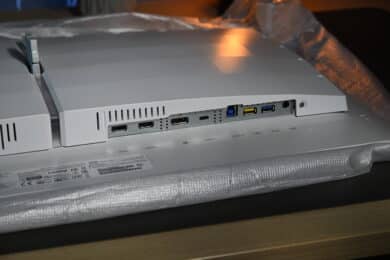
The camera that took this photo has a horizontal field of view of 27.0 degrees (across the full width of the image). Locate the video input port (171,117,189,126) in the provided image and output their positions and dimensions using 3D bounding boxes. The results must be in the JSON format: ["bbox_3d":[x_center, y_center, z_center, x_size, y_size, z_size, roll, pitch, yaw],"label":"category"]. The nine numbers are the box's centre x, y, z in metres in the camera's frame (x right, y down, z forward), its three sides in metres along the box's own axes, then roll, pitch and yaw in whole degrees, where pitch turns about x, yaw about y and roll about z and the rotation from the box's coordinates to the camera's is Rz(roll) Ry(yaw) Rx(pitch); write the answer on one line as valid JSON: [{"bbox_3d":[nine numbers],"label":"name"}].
[{"bbox_3d":[-0.015,-0.009,0.733,0.017,0.006,0.008,-7,21,-15],"label":"video input port"}]

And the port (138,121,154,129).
[{"bbox_3d":[-0.044,-0.006,0.724,0.015,0.005,0.008,-7,21,-15],"label":"port"}]

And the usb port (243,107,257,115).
[{"bbox_3d":[0.049,-0.019,0.750,0.013,0.006,0.009,-7,21,-15],"label":"usb port"}]

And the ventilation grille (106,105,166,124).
[{"bbox_3d":[-0.051,-0.014,0.707,0.051,0.009,0.004,-7,21,-15],"label":"ventilation grille"}]

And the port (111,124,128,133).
[{"bbox_3d":[-0.067,-0.002,0.718,0.015,0.005,0.008,-7,21,-15],"label":"port"}]

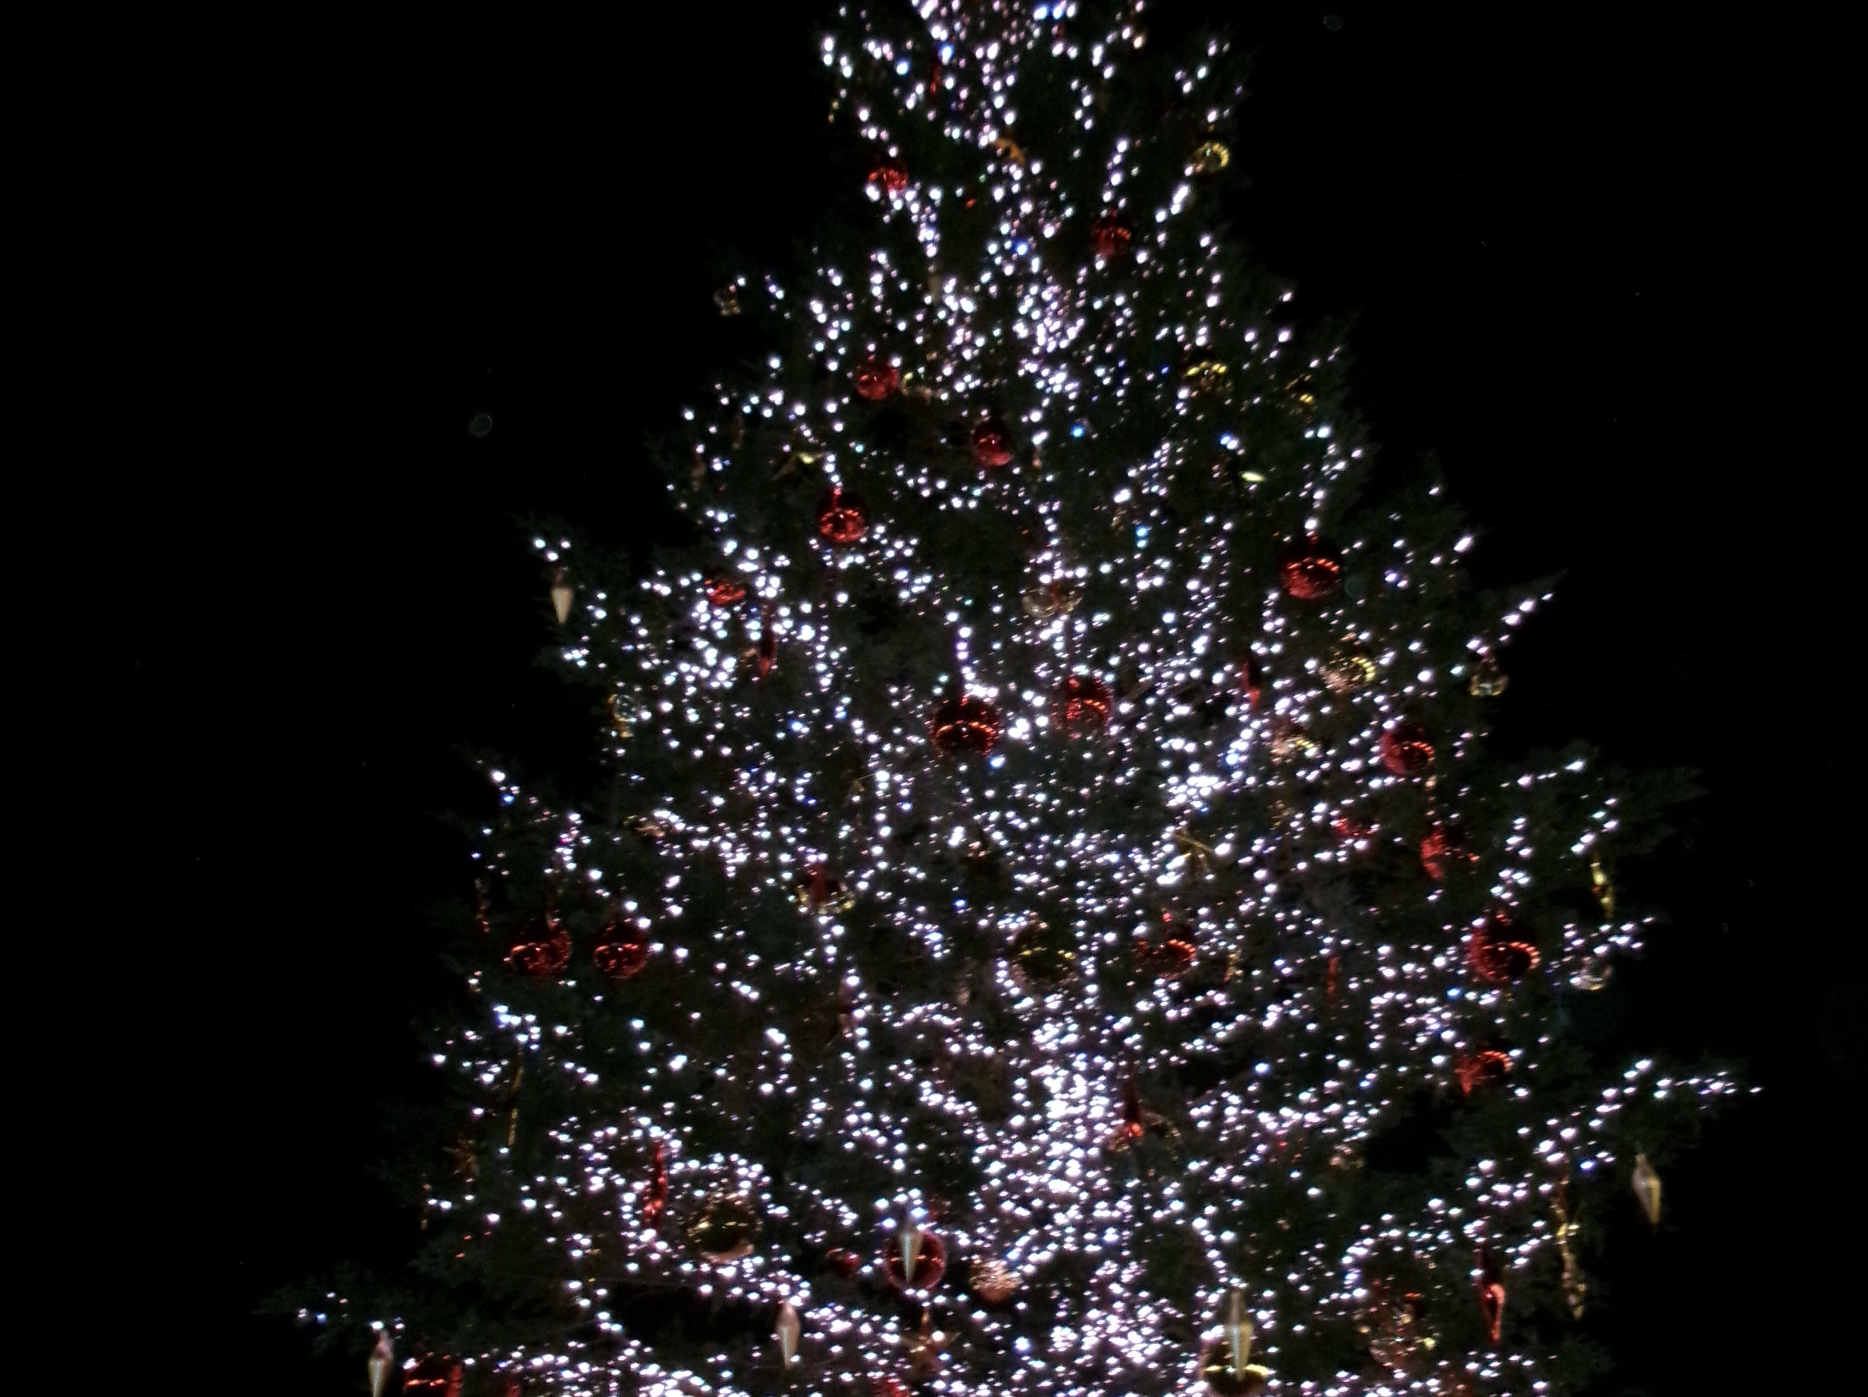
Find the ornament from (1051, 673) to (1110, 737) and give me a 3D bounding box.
[{"bbox_3d":[0.624,0.025,8.500,0.258,0.268,0.258,0,-25,0],"label":"ornament"}]

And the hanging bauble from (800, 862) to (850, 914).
[{"bbox_3d":[-0.494,0.848,9.056,0.227,0.236,0.227,0,-25,0],"label":"hanging bauble"}]

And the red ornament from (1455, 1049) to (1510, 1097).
[{"bbox_3d":[2.271,1.546,8.339,0.226,0.209,0.226,0,-25,0],"label":"red ornament"}]

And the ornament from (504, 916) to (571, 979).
[{"bbox_3d":[-1.667,1.051,8.500,0.270,0.281,0.270,0,-25,0],"label":"ornament"}]

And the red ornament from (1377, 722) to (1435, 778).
[{"bbox_3d":[2.082,0.222,8.854,0.248,0.248,0.248,0,-25,0],"label":"red ornament"}]

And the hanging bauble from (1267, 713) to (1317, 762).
[{"bbox_3d":[1.528,0.166,8.600,0.220,0.229,0.220,0,-25,0],"label":"hanging bauble"}]

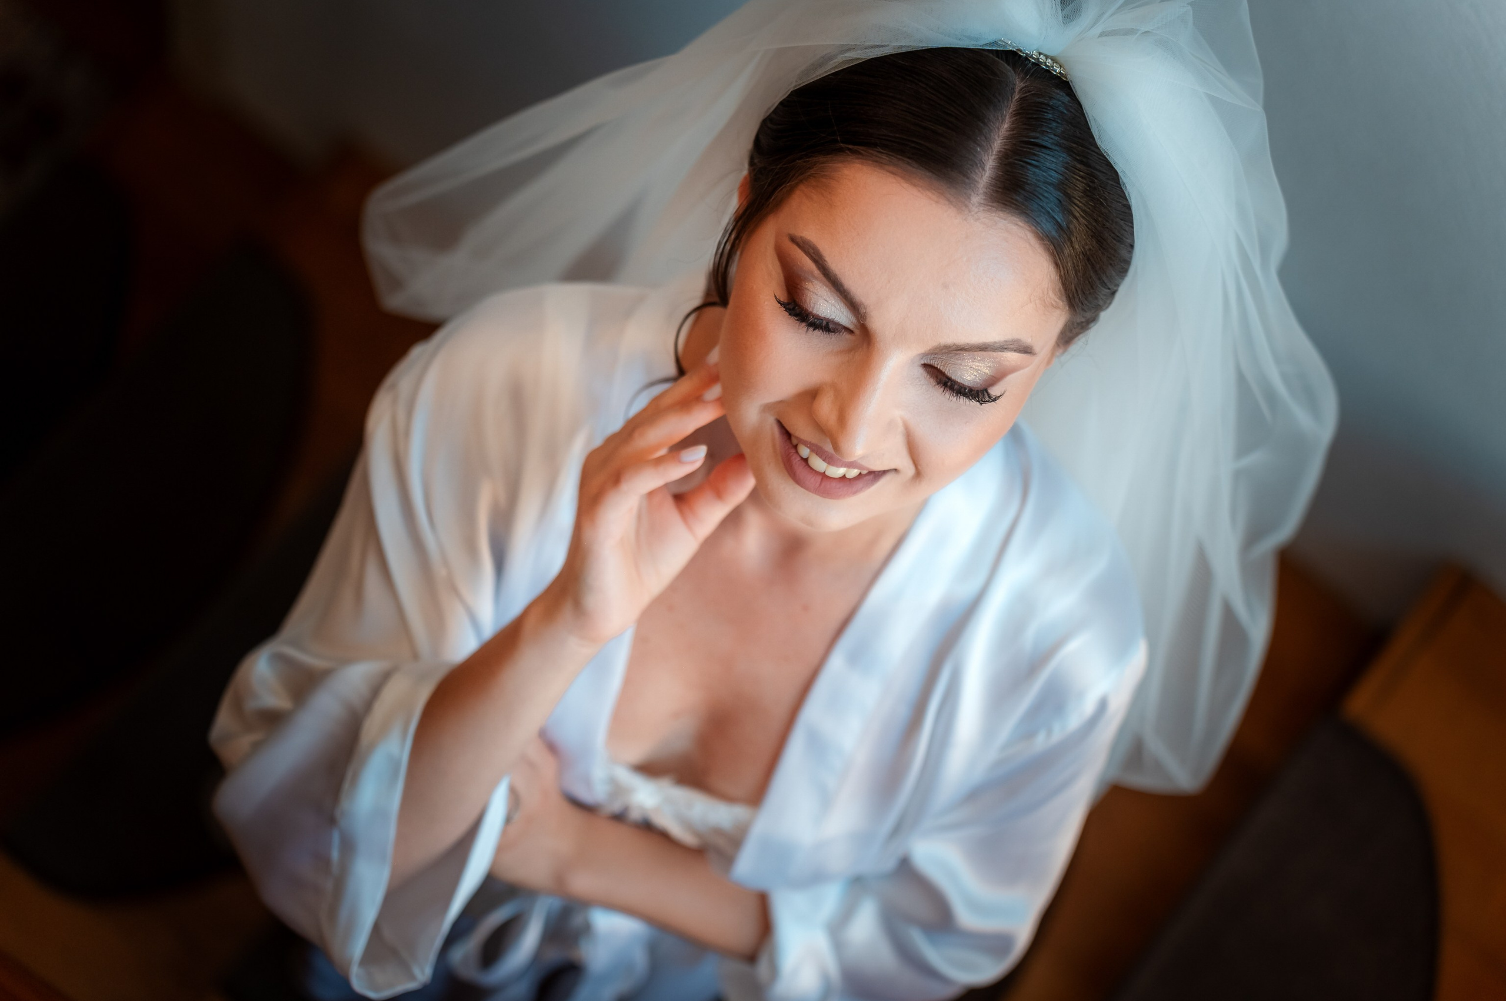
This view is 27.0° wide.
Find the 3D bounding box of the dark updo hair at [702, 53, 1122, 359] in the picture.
[{"bbox_3d":[0.078,-0.132,1.417,0.174,0.190,0.200,21,31,-8],"label":"dark updo hair"}]

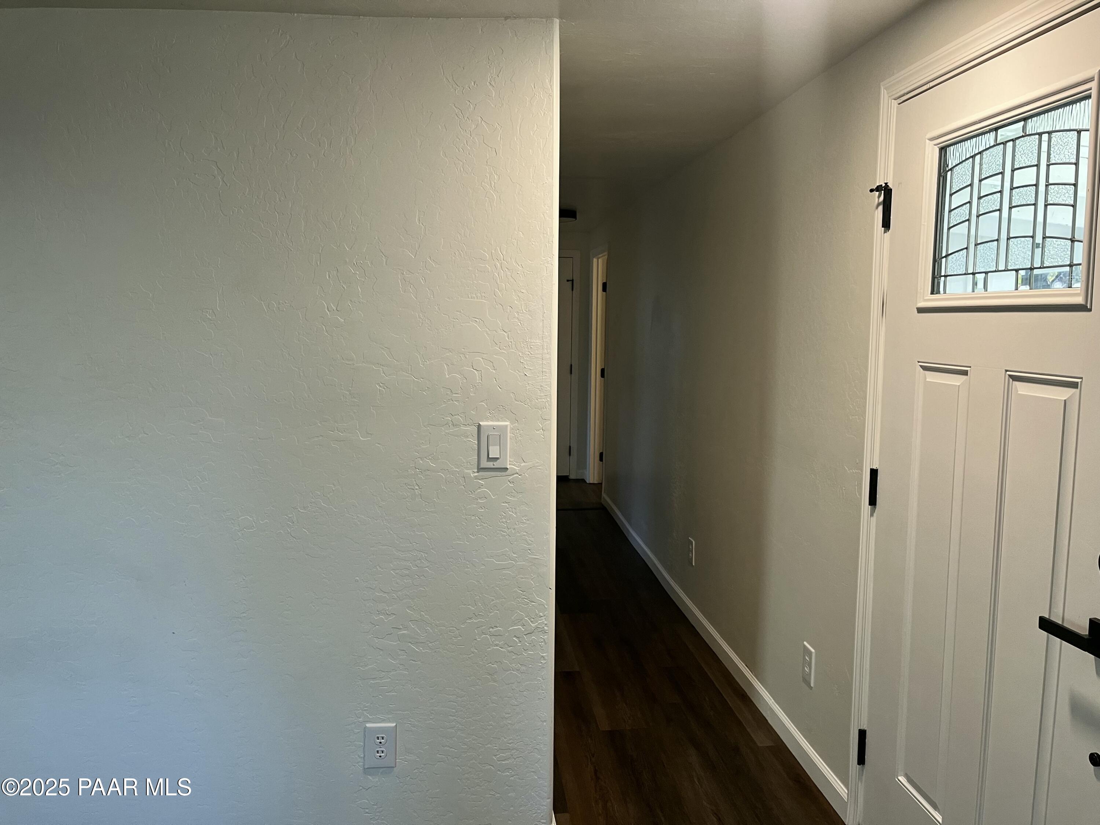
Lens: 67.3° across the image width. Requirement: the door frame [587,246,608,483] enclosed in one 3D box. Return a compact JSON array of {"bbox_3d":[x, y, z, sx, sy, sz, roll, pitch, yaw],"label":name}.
[{"bbox_3d":[0.436,-0.323,6.811,0.130,2.030,0.830,0,6,-6],"label":"door frame"}]

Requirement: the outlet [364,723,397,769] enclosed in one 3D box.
[{"bbox_3d":[-0.459,0.904,2.239,0.080,0.125,0.010,0,6,-6],"label":"outlet"}]

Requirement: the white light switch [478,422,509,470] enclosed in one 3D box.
[{"bbox_3d":[-0.148,0.089,2.179,0.080,0.125,0.012,0,6,-6],"label":"white light switch"}]

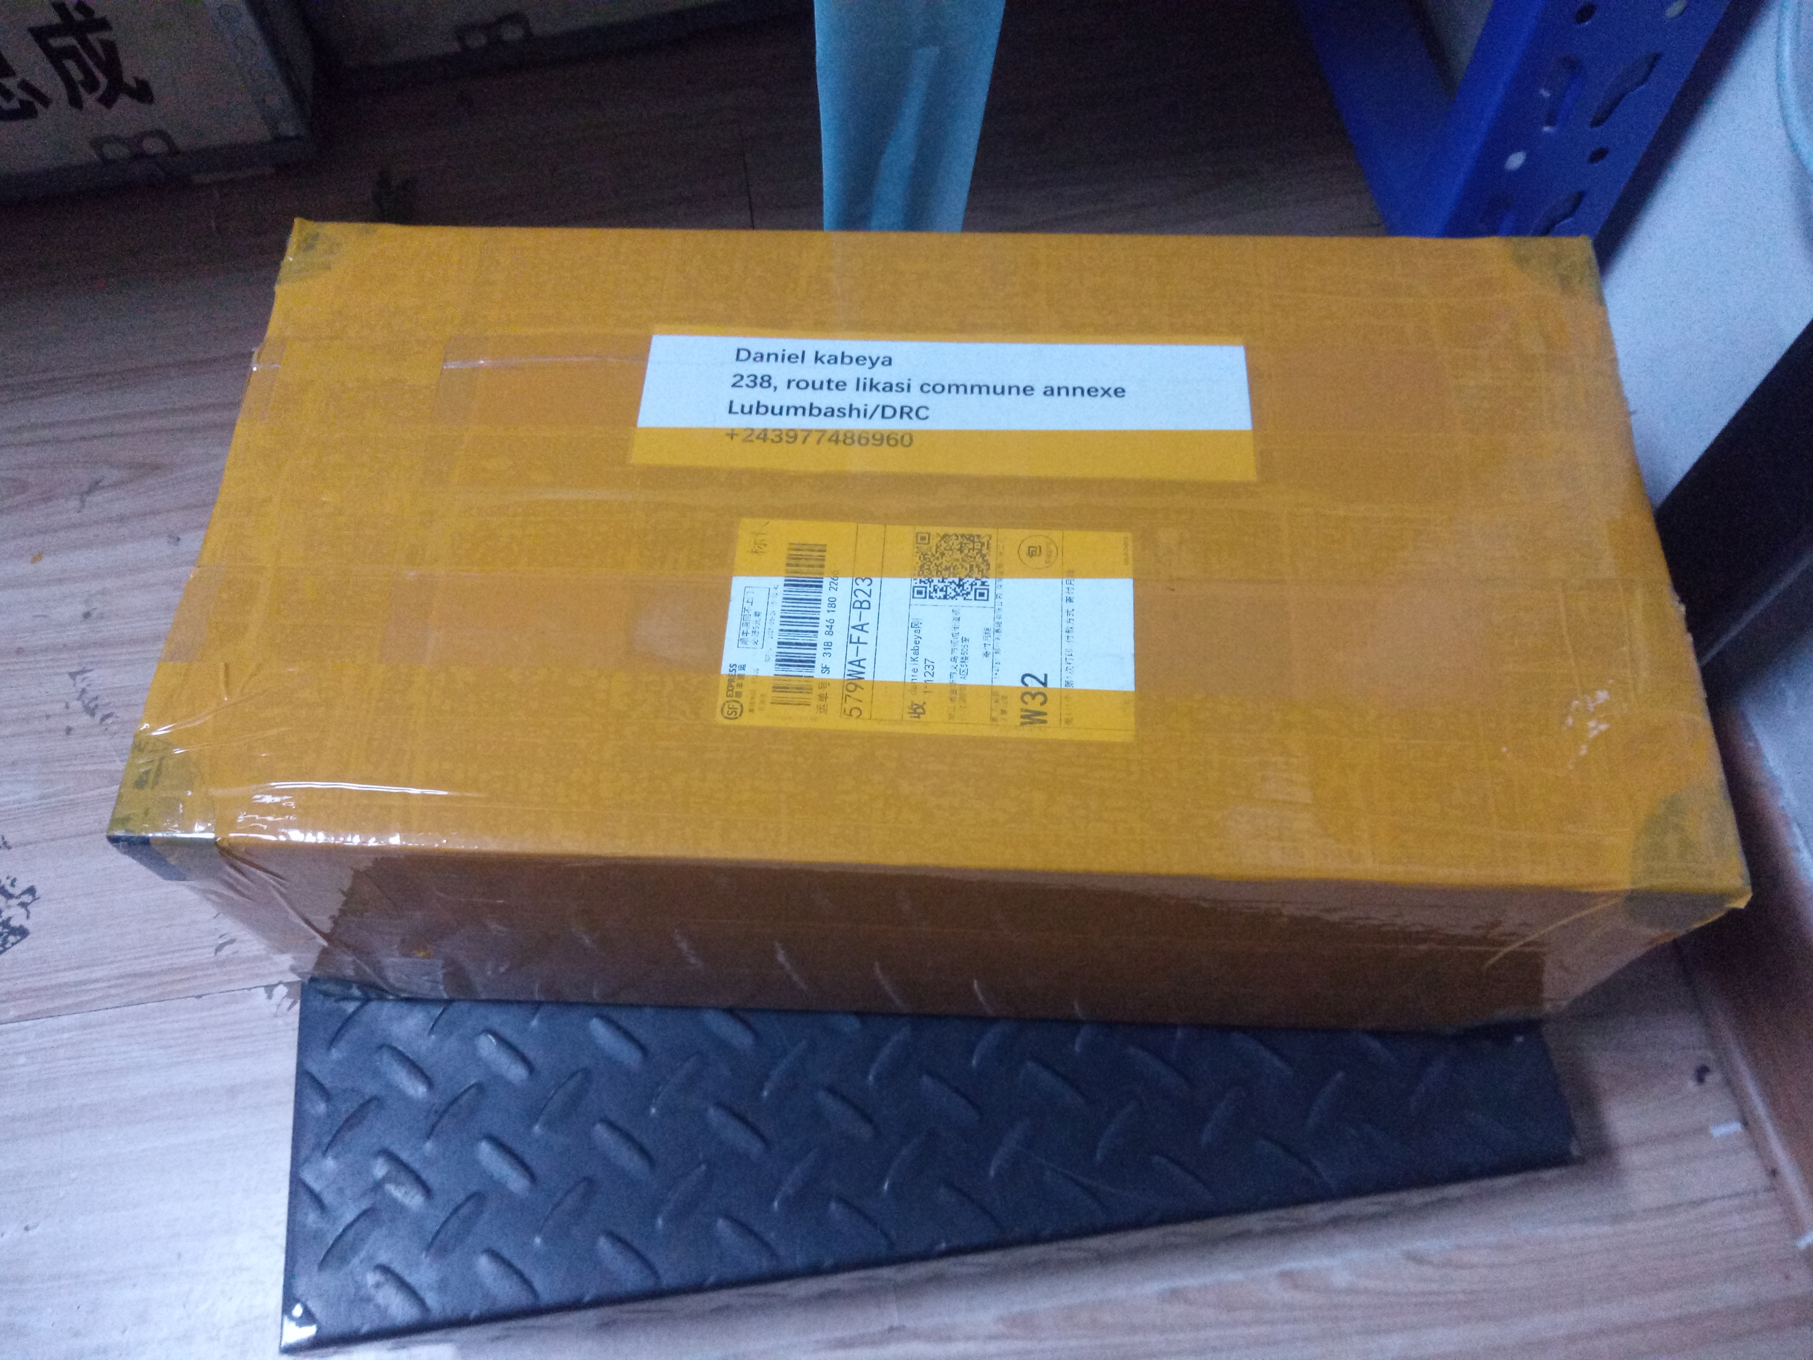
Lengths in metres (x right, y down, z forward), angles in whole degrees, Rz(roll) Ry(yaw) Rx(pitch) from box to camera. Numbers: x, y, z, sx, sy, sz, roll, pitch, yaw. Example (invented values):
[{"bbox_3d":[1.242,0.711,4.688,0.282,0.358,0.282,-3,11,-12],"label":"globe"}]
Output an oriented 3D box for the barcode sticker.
[{"bbox_3d":[0.008,-0.017,0.469,0.129,0.001,0.076,2,63,2],"label":"barcode sticker"}]

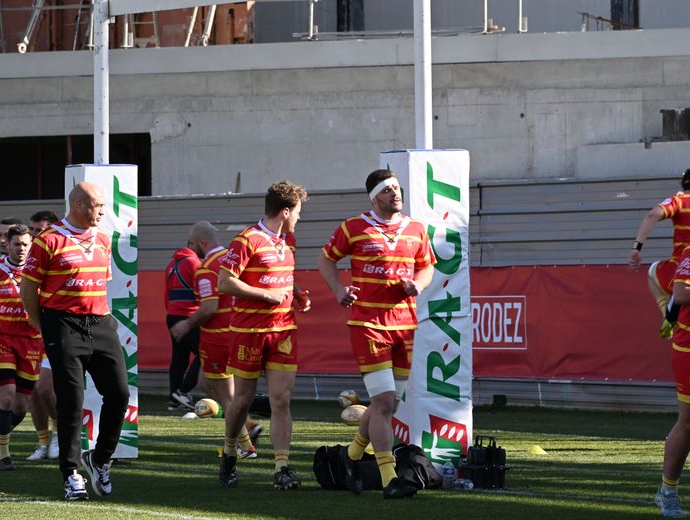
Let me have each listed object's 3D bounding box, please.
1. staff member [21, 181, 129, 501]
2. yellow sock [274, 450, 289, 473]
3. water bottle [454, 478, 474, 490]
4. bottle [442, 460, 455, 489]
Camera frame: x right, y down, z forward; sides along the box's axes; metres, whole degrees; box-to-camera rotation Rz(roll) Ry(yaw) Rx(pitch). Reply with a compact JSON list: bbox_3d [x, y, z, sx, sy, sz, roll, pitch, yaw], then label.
[{"bbox_3d":[-1.518,0.456,36.600,0.600,1.790,0.480,-1,0,-25],"label":"staff member"},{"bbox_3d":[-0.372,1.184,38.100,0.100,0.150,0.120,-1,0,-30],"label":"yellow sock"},{"bbox_3d":[0.684,1.295,37.500,0.065,0.065,0.200,0,0,-25],"label":"water bottle"},{"bbox_3d":[0.624,1.281,38.900,0.067,0.183,0.067,0,0,0],"label":"bottle"}]

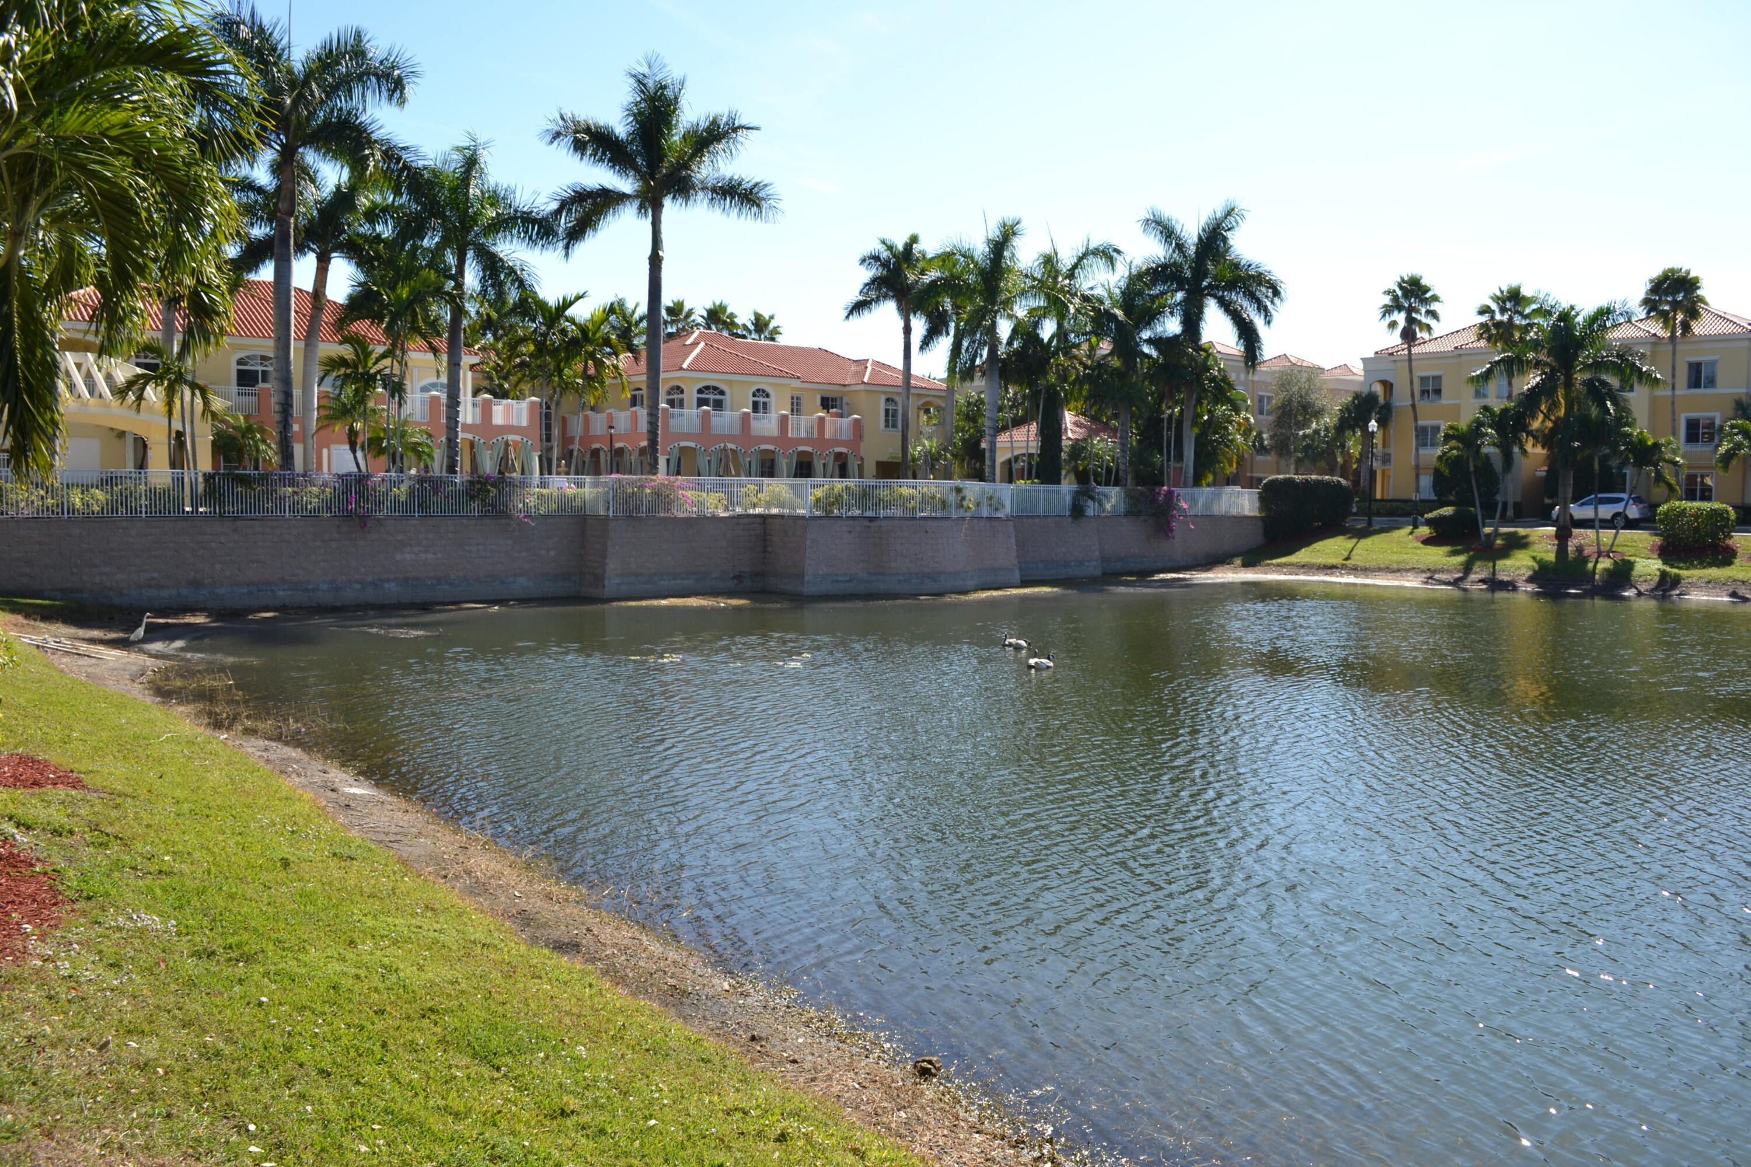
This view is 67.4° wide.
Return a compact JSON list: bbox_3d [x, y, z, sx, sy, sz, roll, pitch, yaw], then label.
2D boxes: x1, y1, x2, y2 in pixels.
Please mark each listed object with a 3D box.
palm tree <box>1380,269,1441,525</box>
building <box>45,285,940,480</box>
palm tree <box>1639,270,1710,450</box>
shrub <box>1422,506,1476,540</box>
[{"bbox_3d":[28.958,-9.991,71.000,3.100,13.310,3.100,2,3,22],"label":"palm tree"},{"bbox_3d":[-16.415,-8.184,62.525,41.000,9.800,16.500,-2,4,-36],"label":"building"},{"bbox_3d":[43.314,-10.283,71.500,3.700,13.700,3.700,3,4,31],"label":"palm tree"},{"bbox_3d":[27.412,-2.921,62.500,2.500,1.520,2.100,3,4,40],"label":"shrub"}]

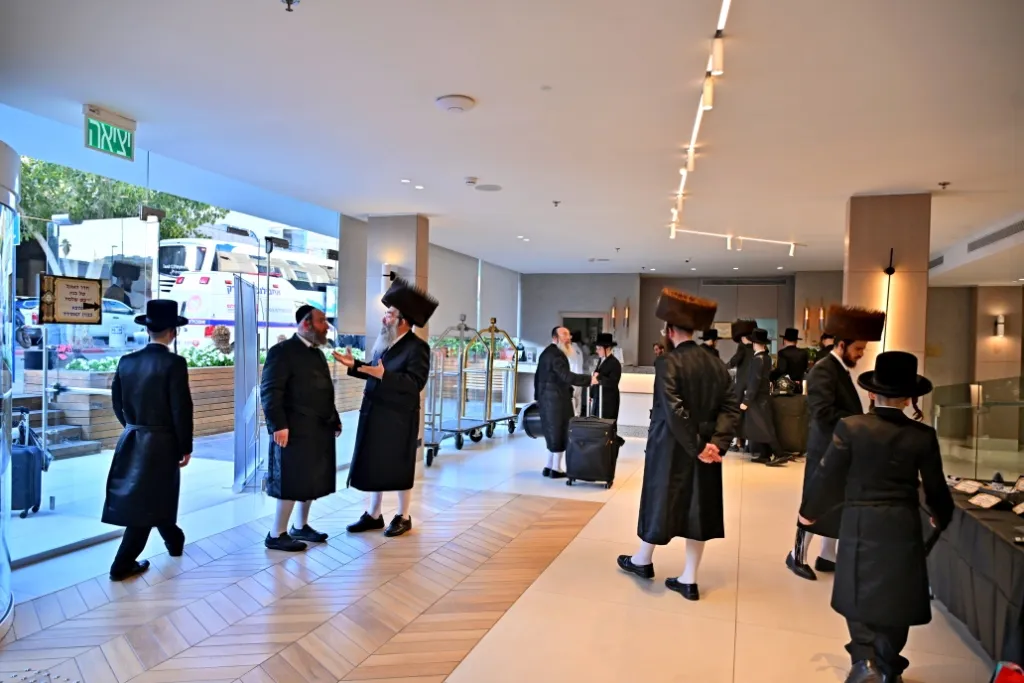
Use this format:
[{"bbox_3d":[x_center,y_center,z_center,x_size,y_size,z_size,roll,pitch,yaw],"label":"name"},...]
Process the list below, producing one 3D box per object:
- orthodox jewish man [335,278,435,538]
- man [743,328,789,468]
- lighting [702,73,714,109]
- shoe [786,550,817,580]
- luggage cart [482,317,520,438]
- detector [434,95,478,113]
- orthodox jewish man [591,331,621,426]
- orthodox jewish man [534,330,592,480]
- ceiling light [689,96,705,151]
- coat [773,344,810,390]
[{"bbox_3d":[-0.997,0.498,5.337,0.640,1.970,0.580,1,0,-26],"label":"orthodox jewish man"},{"bbox_3d":[3.301,0.702,8.917,0.500,1.740,0.540,1,0,-32],"label":"man"},{"bbox_3d":[1.120,-1.413,3.885,0.056,0.195,0.056,2,0,19],"label":"lighting"},{"bbox_3d":[2.020,1.565,4.770,0.105,0.110,0.285,2,0,-25],"label":"shoe"},{"bbox_3d":[-0.350,0.580,11.600,0.600,1.930,1.100,2,0,23],"label":"luggage cart"},{"bbox_3d":[-0.367,-1.530,4.430,0.250,0.055,0.250,2,0,0],"label":"detector"},{"bbox_3d":[1.124,0.708,8.097,0.420,1.630,0.440,1,0,-26],"label":"orthodox jewish man"},{"bbox_3d":[0.580,0.700,8.000,0.620,1.750,0.520,2,0,-3],"label":"orthodox jewish man"},{"bbox_3d":[1.205,-1.418,4.446,0.050,0.050,1.260,1,0,11],"label":"ceiling light"},{"bbox_3d":[4.152,0.647,10.247,0.540,1.180,0.340,1,0,20],"label":"coat"}]

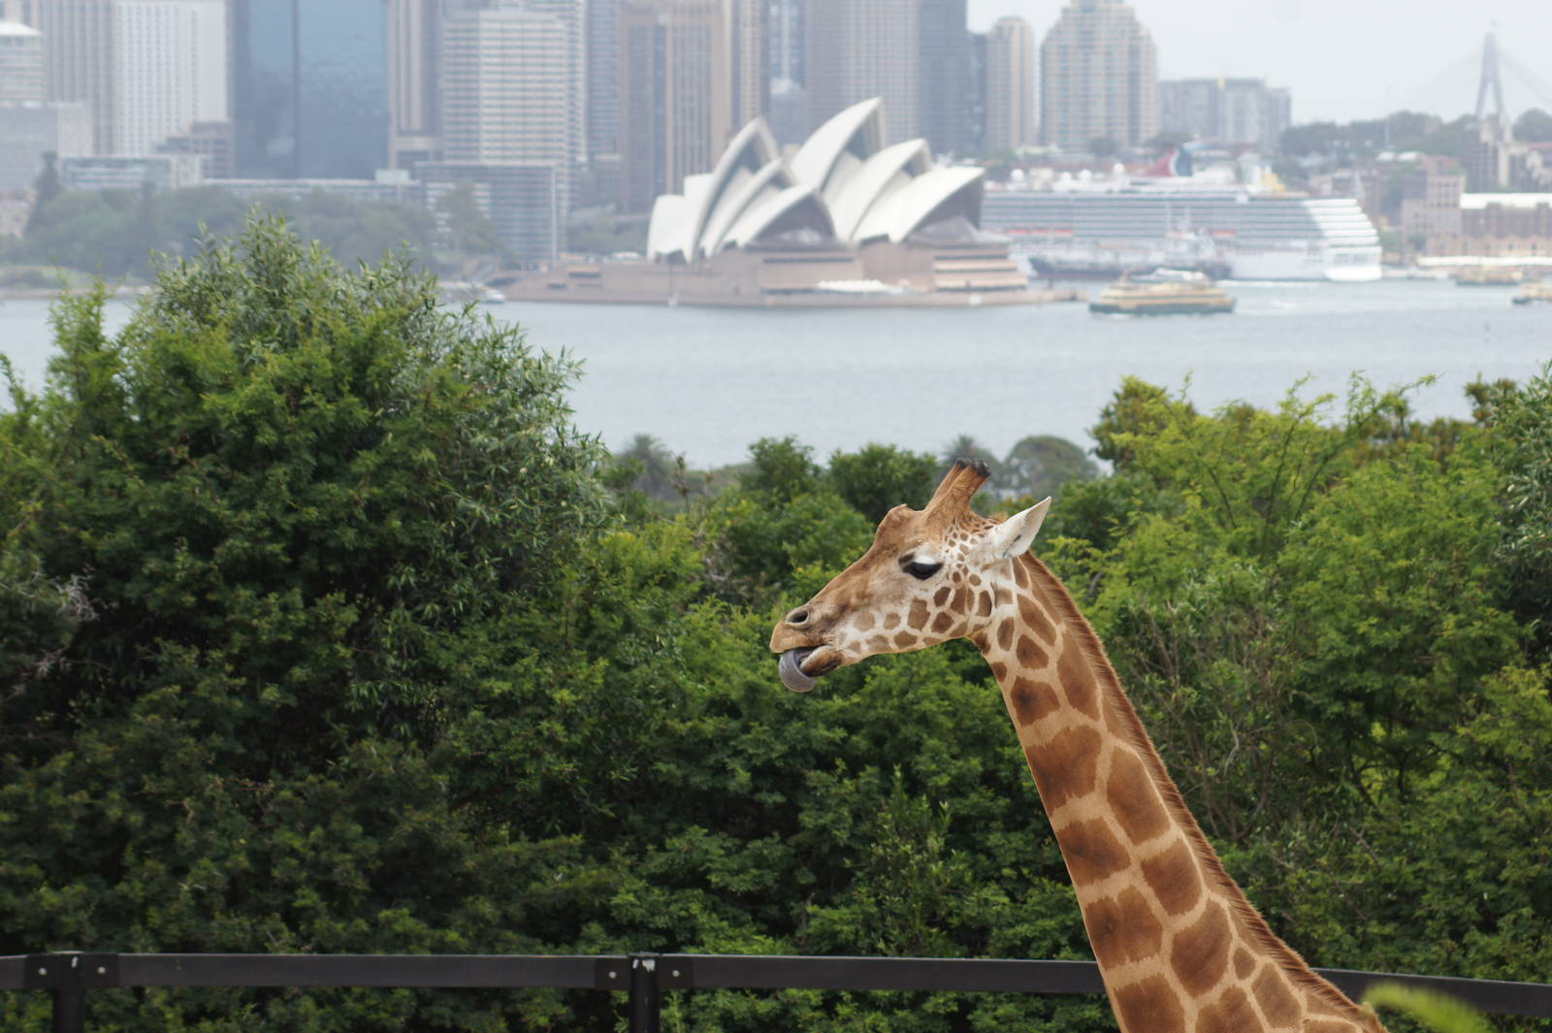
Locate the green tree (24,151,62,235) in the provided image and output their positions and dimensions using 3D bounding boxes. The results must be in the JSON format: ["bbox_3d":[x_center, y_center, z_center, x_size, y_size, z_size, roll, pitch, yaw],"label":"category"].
[{"bbox_3d":[-270.320,-118.680,2860.000,14.000,32.180,14.000,0,3,0],"label":"green tree"}]

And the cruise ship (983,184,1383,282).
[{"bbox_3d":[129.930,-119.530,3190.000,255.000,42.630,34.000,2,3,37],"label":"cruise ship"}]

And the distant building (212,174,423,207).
[{"bbox_3d":[-179.660,-123.150,3060.000,95.000,23.910,22.000,2,3,37],"label":"distant building"}]

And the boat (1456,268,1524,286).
[{"bbox_3d":[271.440,-91.180,2950.000,25.500,7.150,9.500,0,3,-3],"label":"boat"}]

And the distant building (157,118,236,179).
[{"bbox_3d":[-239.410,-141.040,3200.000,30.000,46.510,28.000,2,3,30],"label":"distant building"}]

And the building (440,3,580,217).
[{"bbox_3d":[-117.720,-172.350,3430.000,50.000,108.290,36.000,-2,3,-30],"label":"building"}]

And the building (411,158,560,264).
[{"bbox_3d":[-111.500,-115.900,2990.000,42.000,42.530,36.000,3,4,44],"label":"building"}]

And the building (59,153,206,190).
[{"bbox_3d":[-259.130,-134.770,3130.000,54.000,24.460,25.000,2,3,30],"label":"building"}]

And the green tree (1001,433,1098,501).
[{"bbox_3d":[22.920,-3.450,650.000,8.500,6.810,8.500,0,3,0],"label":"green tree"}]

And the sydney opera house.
[{"bbox_3d":[1.470,-109.730,2690.000,108.000,68.500,168.000,-2,4,-41],"label":"sydney opera house"}]

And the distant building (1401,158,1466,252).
[{"bbox_3d":[273.470,-128.480,3230.000,24.000,41.400,24.000,1,3,27],"label":"distant building"}]

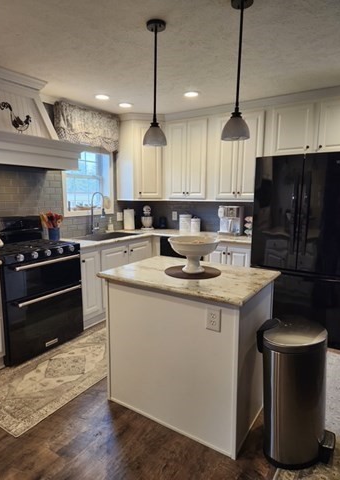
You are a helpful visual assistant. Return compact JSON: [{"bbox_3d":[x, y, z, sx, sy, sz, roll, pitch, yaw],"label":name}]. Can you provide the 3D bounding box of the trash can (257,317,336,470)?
[{"bbox_3d":[0.698,0.838,1.765,0.412,0.683,0.311,5,9,33],"label":"trash can"}]

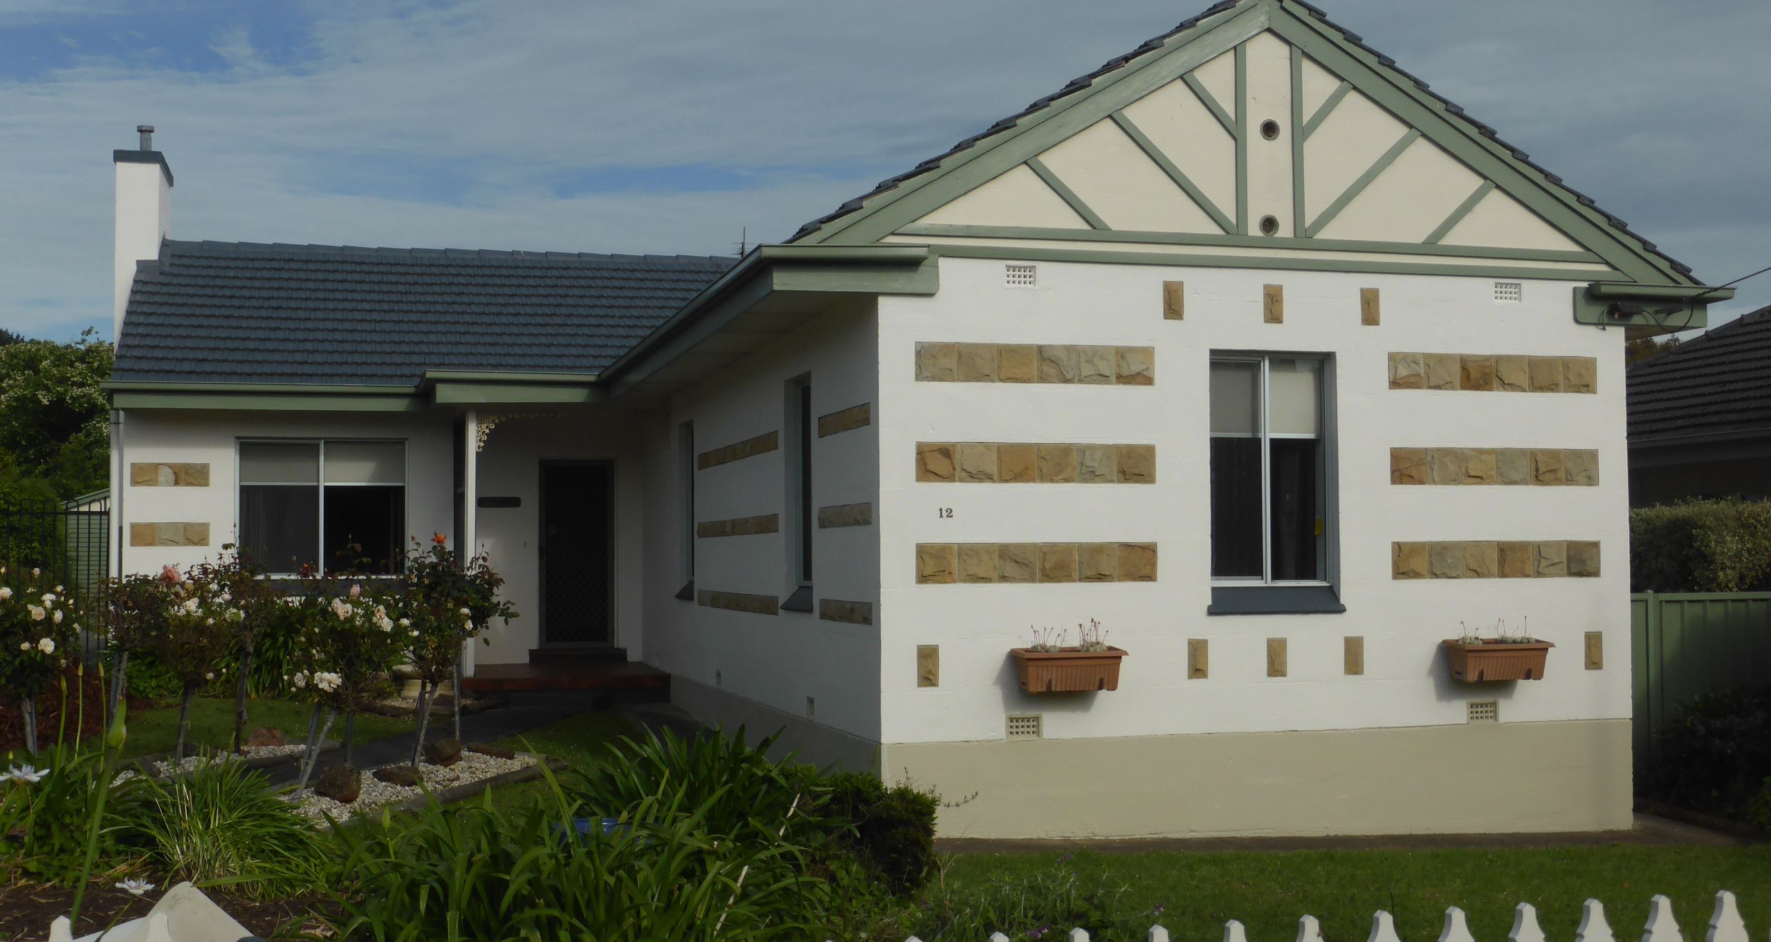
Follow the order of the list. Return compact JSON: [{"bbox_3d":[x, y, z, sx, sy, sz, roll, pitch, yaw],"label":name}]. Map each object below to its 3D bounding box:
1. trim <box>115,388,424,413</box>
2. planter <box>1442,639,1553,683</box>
[{"bbox_3d":[-6.520,-0.736,21.194,3.153,0.210,0.090,0,-3,-15],"label":"trim"},{"bbox_3d":[4.217,1.310,13.728,0.740,0.276,0.220,0,-3,-15],"label":"planter"}]

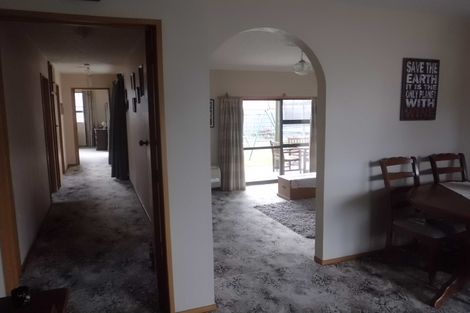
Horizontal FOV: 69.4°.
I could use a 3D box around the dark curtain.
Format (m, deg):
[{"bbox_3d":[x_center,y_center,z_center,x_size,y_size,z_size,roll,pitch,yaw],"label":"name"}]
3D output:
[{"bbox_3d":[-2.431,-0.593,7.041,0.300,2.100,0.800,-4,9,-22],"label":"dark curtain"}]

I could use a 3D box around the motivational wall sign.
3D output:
[{"bbox_3d":[1.802,-0.644,3.303,0.450,0.590,0.025,-4,8,-18],"label":"motivational wall sign"}]

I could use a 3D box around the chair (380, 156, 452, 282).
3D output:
[{"bbox_3d":[1.687,0.541,3.098,0.450,0.980,0.560,-4,8,-18],"label":"chair"}]

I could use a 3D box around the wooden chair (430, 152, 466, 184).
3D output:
[{"bbox_3d":[2.207,0.511,3.245,0.450,0.980,0.550,-4,8,-18],"label":"wooden chair"}]

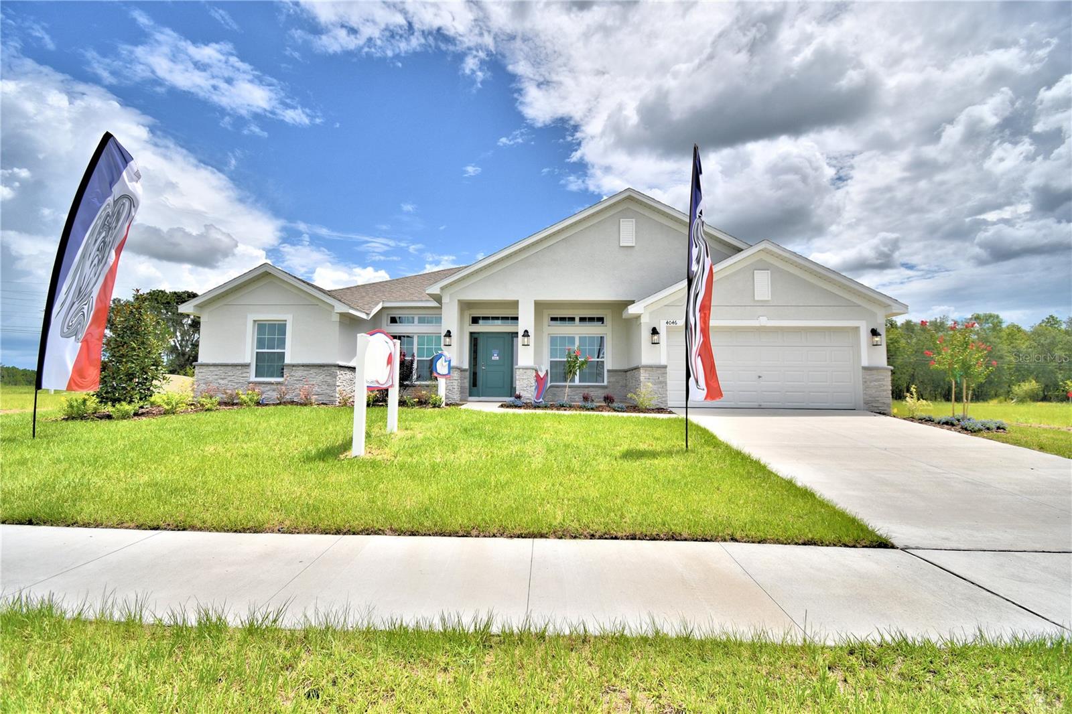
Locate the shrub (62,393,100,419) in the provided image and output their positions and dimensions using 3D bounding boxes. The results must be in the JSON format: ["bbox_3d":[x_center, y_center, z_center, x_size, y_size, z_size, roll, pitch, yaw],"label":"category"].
[{"bbox_3d":[-9.490,1.031,9.325,0.560,0.560,0.560,-4,-6,45],"label":"shrub"}]

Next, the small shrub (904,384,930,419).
[{"bbox_3d":[8.972,1.043,10.512,0.490,0.790,0.490,-3,-5,40],"label":"small shrub"}]

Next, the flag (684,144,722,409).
[{"bbox_3d":[2.685,-1.473,7.276,0.700,4.360,0.280,4,-5,-39],"label":"flag"}]

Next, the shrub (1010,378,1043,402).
[{"bbox_3d":[34.722,2.397,31.586,1.550,1.710,1.550,4,-6,-42],"label":"shrub"}]

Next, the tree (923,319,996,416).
[{"bbox_3d":[9.719,0.279,10.237,1.200,2.310,1.200,-3,-6,43],"label":"tree"}]

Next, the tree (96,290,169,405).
[{"bbox_3d":[-9.313,-0.159,10.307,1.220,2.810,1.220,4,-6,-42],"label":"tree"}]

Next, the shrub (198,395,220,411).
[{"bbox_3d":[-8.173,1.152,11.172,0.460,0.420,0.460,3,-5,-36],"label":"shrub"}]

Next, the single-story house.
[{"bbox_3d":[0.065,-1.183,19.849,18.850,6.200,17.000,0,-4,2],"label":"single-story house"}]

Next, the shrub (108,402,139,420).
[{"bbox_3d":[-8.594,1.122,9.284,0.460,0.360,0.460,4,-6,-42],"label":"shrub"}]

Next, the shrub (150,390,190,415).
[{"bbox_3d":[-8.328,1.030,10.183,0.720,0.570,0.720,4,-5,-39],"label":"shrub"}]

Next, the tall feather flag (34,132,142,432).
[{"bbox_3d":[-7.462,-1.306,7.450,0.250,5.100,0.950,-3,-6,43],"label":"tall feather flag"}]

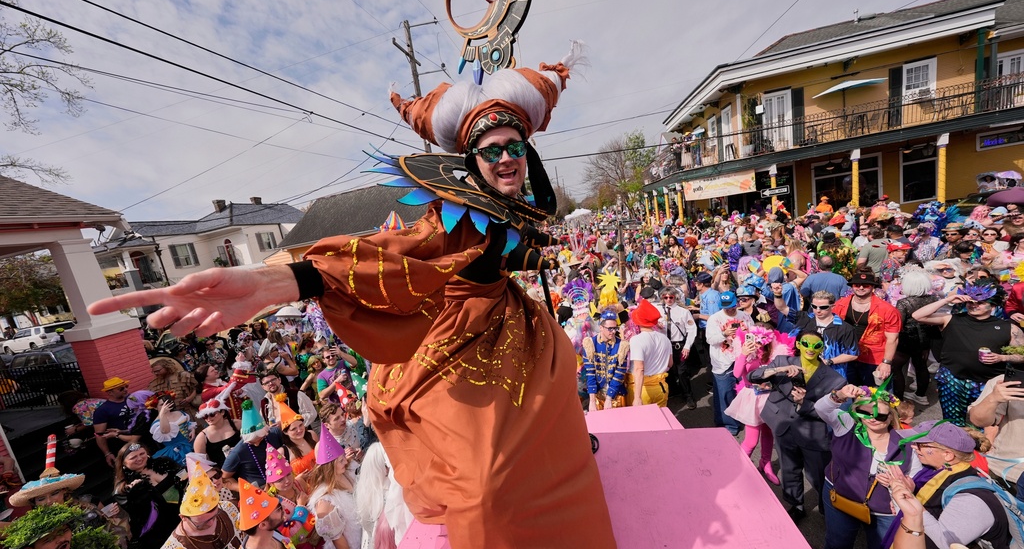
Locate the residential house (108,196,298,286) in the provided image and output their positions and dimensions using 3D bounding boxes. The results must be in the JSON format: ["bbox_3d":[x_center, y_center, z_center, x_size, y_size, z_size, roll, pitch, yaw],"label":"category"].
[{"bbox_3d":[-24.400,-1.887,29.800,9.000,8.600,13.500,-7,8,12],"label":"residential house"}]

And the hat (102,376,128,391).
[{"bbox_3d":[-5.514,1.517,4.750,0.280,0.130,0.260,-16,11,-43],"label":"hat"}]

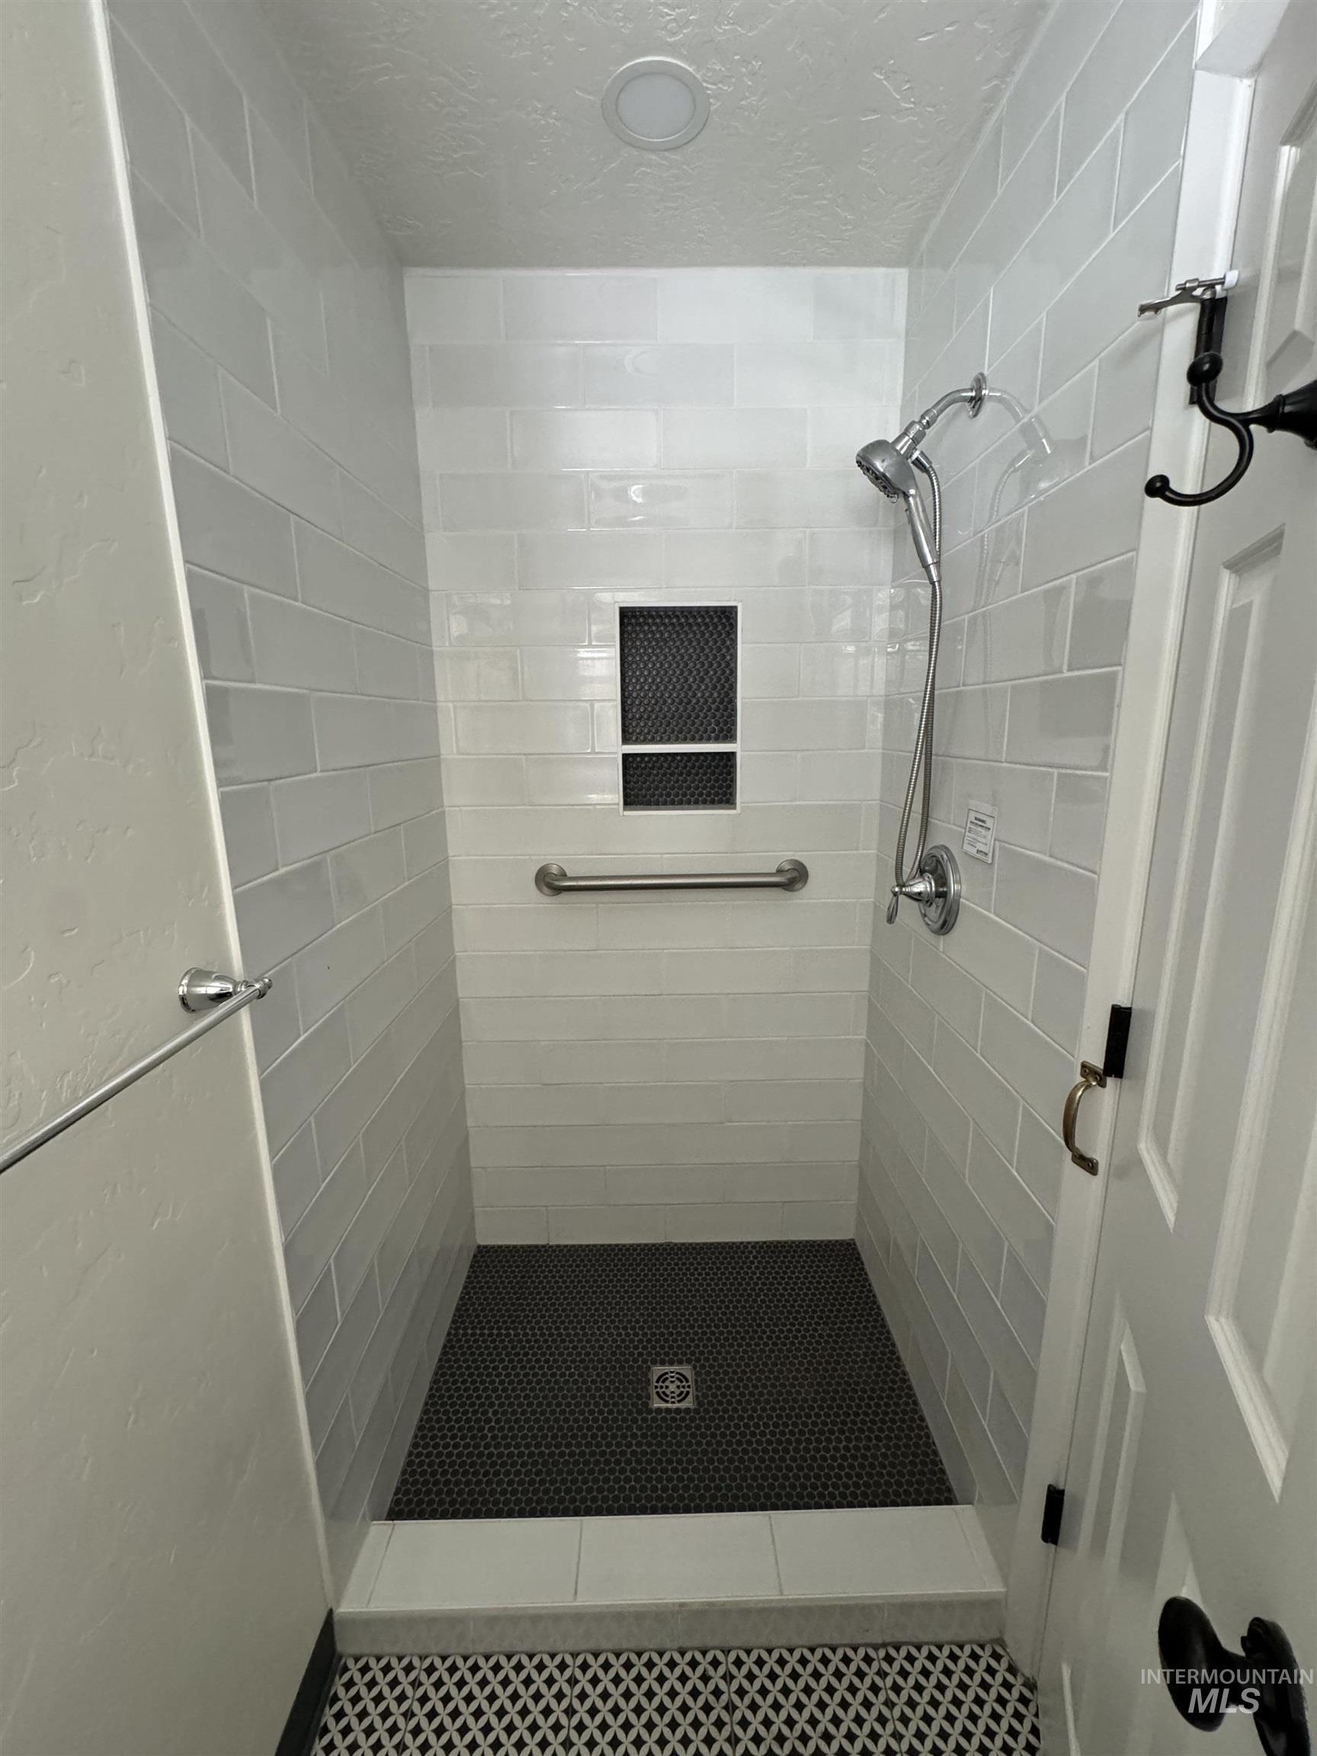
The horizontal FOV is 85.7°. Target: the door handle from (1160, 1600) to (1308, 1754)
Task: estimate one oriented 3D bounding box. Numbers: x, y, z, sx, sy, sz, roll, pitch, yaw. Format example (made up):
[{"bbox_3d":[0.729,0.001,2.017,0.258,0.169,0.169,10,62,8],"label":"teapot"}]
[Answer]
[{"bbox_3d":[0.339,0.477,0.426,0.059,0.065,0.065,4,13,23],"label":"door handle"}]

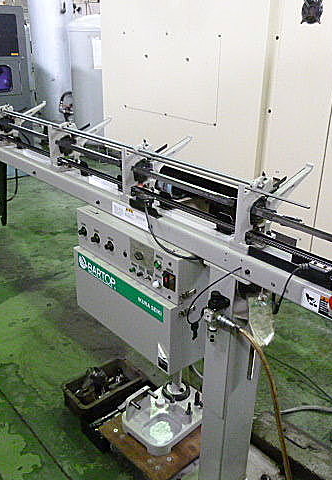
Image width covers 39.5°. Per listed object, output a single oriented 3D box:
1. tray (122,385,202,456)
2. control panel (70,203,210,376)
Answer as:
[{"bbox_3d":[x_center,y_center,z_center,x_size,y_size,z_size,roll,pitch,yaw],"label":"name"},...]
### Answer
[{"bbox_3d":[0.024,0.698,1.858,0.320,0.090,0.235,-16,28,-36],"label":"tray"},{"bbox_3d":[-0.087,0.125,1.505,0.190,0.352,0.554,-16,28,-36],"label":"control panel"}]

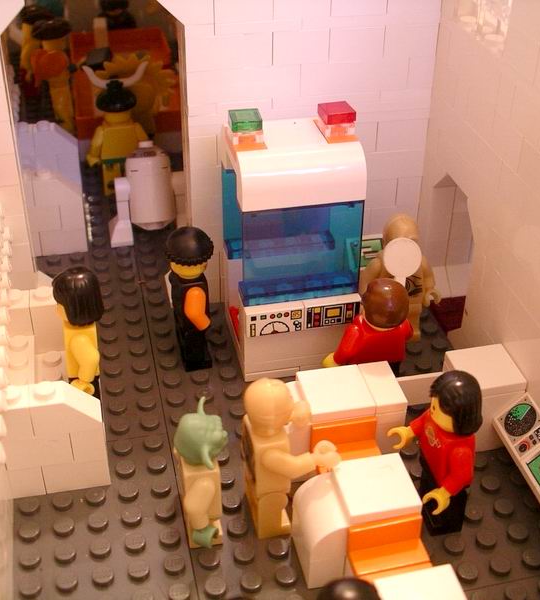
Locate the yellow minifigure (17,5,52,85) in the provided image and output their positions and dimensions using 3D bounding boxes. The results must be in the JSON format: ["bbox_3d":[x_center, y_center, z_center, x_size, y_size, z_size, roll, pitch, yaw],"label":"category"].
[{"bbox_3d":[-0.106,-0.111,0.395,0.022,0.043,0.013,14,36,17],"label":"yellow minifigure"}]

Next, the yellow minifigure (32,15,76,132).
[{"bbox_3d":[-0.094,-0.099,0.377,0.022,0.044,0.013,20,39,25],"label":"yellow minifigure"}]

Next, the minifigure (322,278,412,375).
[{"bbox_3d":[0.028,0.011,0.231,0.025,0.042,0.013,-3,35,-6],"label":"minifigure"}]

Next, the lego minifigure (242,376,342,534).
[{"bbox_3d":[0.004,0.034,0.197,0.018,0.041,0.024,-7,35,-11],"label":"lego minifigure"}]

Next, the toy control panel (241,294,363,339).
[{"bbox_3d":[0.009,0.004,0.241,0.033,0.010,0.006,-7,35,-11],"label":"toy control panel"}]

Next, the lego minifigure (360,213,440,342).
[{"bbox_3d":[0.038,-0.006,0.255,0.026,0.042,0.014,-7,35,-11],"label":"lego minifigure"}]

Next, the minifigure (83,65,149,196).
[{"bbox_3d":[-0.058,-0.064,0.330,0.026,0.050,0.013,-5,35,-10],"label":"minifigure"}]

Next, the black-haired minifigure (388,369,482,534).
[{"bbox_3d":[0.040,0.034,0.197,0.018,0.043,0.024,-7,35,-11],"label":"black-haired minifigure"}]

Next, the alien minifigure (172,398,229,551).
[{"bbox_3d":[-0.016,0.039,0.196,0.013,0.034,0.021,-7,35,-11],"label":"alien minifigure"}]

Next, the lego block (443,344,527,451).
[{"bbox_3d":[0.055,0.027,0.226,0.016,0.022,0.016,-7,35,-11],"label":"lego block"}]

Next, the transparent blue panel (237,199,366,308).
[{"bbox_3d":[0.008,-0.014,0.232,0.033,0.029,0.008,-7,35,-11],"label":"transparent blue panel"}]

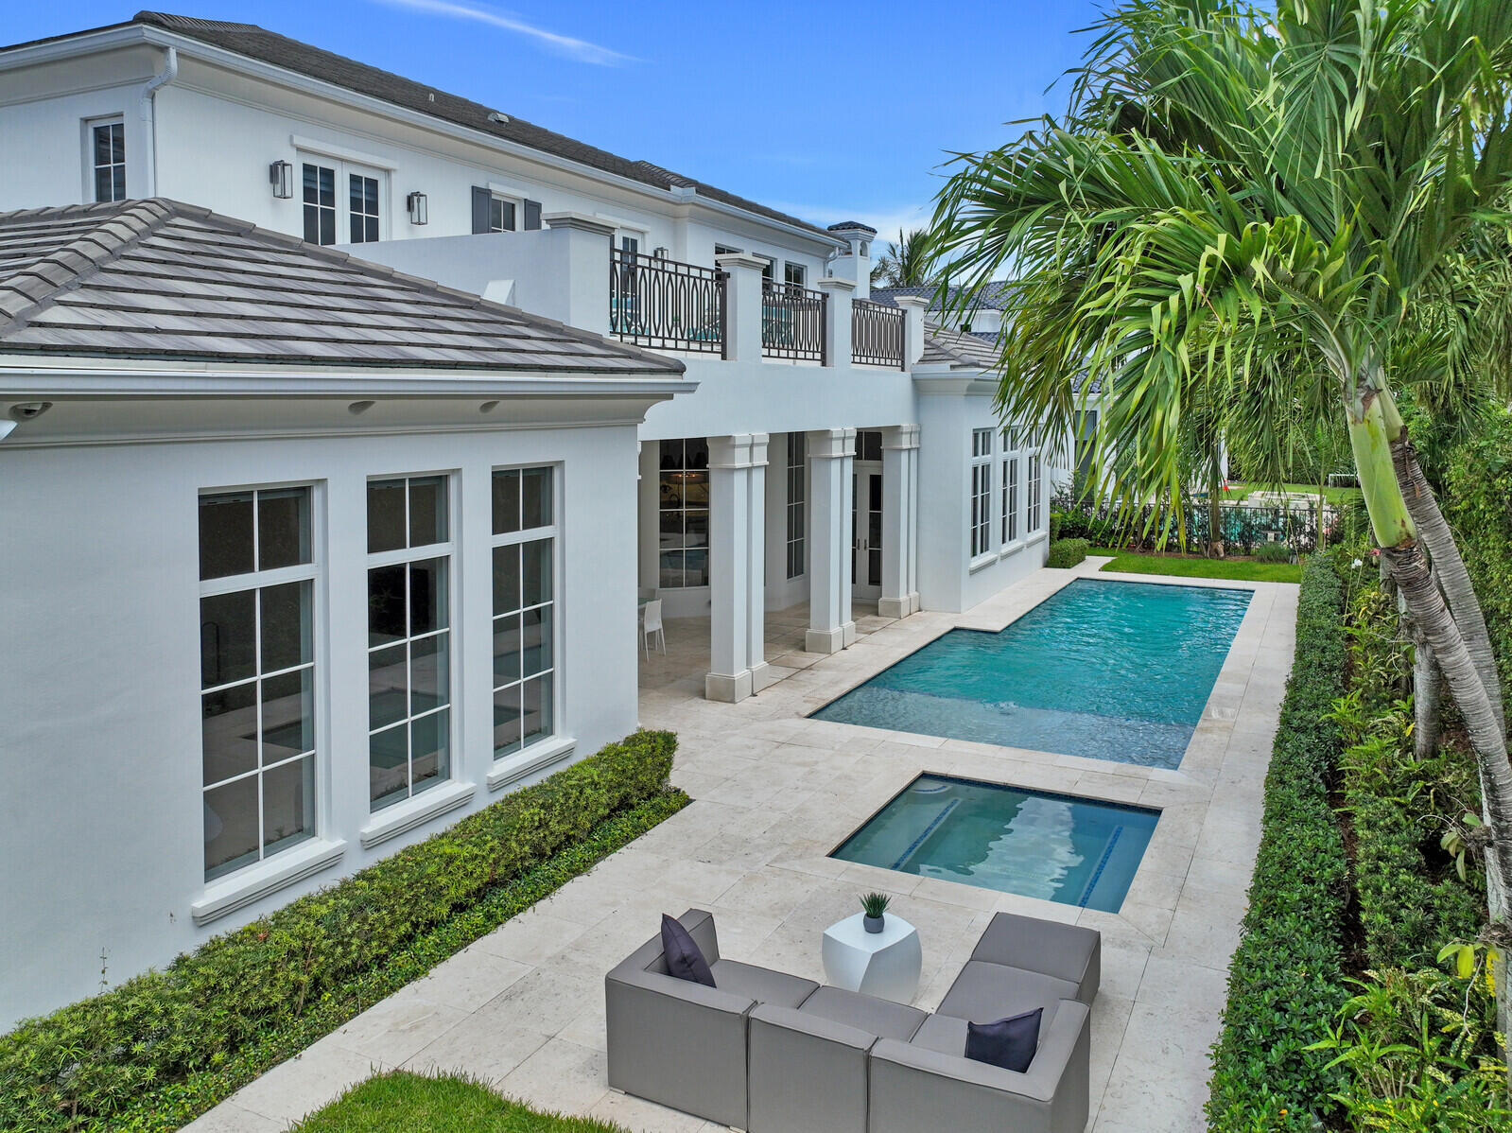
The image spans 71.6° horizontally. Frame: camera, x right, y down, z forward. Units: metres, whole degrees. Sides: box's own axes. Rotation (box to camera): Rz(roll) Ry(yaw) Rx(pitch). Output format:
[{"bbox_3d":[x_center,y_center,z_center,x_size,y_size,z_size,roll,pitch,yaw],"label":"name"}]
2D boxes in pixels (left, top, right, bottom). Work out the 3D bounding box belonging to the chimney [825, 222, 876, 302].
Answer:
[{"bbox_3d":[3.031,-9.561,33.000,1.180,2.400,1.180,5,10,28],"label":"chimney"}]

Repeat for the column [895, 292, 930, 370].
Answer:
[{"bbox_3d":[2.680,-3.929,17.861,0.378,1.206,0.720,4,10,28],"label":"column"}]

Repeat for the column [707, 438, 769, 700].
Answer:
[{"bbox_3d":[-0.255,-0.009,13.122,0.425,3.269,0.864,4,10,28],"label":"column"}]

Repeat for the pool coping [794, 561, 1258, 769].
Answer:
[{"bbox_3d":[5.108,1.304,16.246,4.068,0.400,11.304,4,10,28],"label":"pool coping"}]

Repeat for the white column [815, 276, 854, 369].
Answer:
[{"bbox_3d":[1.158,-3.492,15.117,0.378,1.224,0.720,4,10,28],"label":"white column"}]

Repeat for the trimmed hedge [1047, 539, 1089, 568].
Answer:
[{"bbox_3d":[7.166,-0.335,24.167,0.660,0.510,1.650,5,10,28],"label":"trimmed hedge"}]

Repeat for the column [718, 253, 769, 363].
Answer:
[{"bbox_3d":[-0.154,-3.088,12.630,0.320,1.200,0.720,5,10,28],"label":"column"}]

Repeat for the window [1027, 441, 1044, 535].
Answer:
[{"bbox_3d":[6.001,-1.875,22.563,0.120,2.300,1.200,5,10,28],"label":"window"}]

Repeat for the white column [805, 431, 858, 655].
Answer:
[{"bbox_3d":[1.110,-0.401,15.582,0.425,3.269,0.882,4,10,28],"label":"white column"}]

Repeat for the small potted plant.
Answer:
[{"bbox_3d":[0.749,2.183,6.613,0.180,0.235,0.180,0,9,0],"label":"small potted plant"}]

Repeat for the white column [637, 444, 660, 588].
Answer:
[{"bbox_3d":[-1.859,-0.846,17.760,0.324,2.621,0.252,-3,9,-16],"label":"white column"}]

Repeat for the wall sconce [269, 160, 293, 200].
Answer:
[{"bbox_3d":[-5.592,-4.555,12.306,0.230,0.410,0.140,5,10,28],"label":"wall sconce"}]

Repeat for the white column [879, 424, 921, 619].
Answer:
[{"bbox_3d":[2.495,-0.799,18.076,0.425,3.269,0.882,4,10,28],"label":"white column"}]

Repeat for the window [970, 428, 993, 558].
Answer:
[{"bbox_3d":[4.146,-1.353,19.114,0.120,2.270,1.250,5,10,28],"label":"window"}]

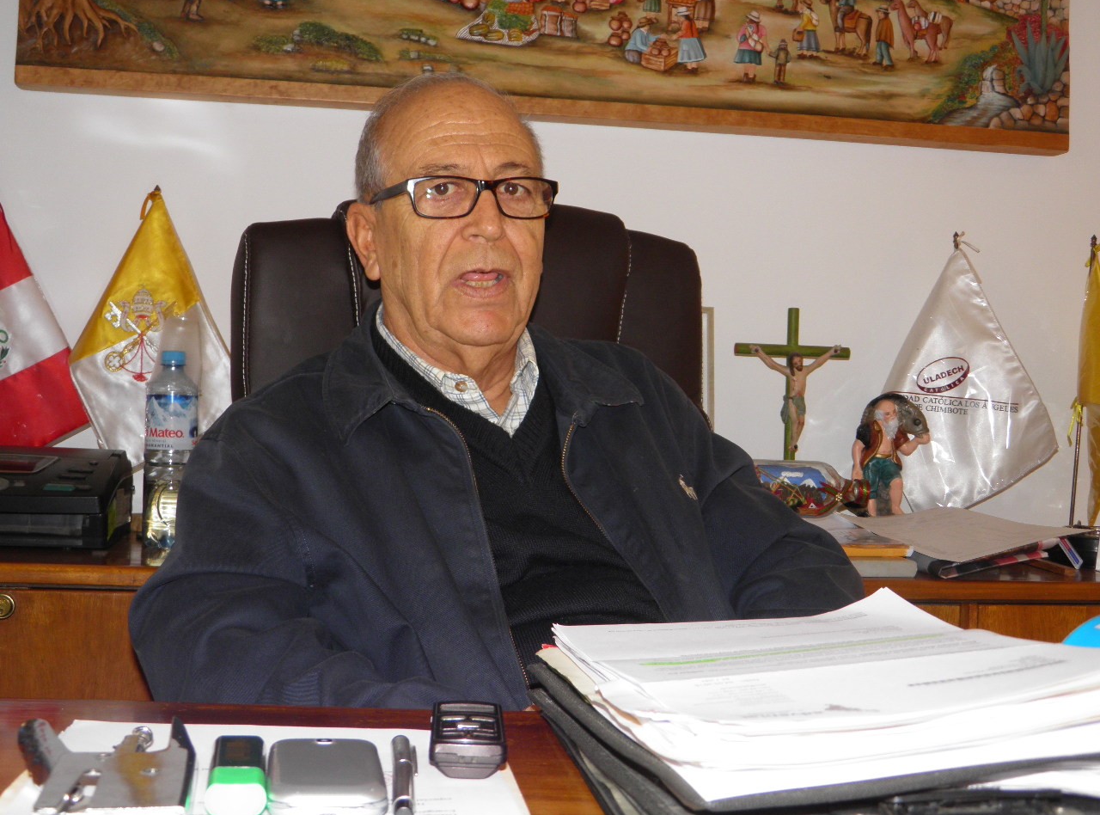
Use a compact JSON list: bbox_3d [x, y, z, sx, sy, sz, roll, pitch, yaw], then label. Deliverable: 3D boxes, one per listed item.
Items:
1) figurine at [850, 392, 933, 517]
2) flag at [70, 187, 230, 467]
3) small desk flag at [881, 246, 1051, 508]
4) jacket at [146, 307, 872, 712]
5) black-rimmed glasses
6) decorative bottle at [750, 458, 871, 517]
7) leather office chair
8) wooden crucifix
[{"bbox_3d":[0.464,0.066,1.900,0.108,0.172,0.085,2,-2,-14],"label":"figurine"},{"bbox_3d":[-0.523,-0.096,1.840,0.220,0.400,0.070,2,-2,-8],"label":"flag"},{"bbox_3d":[0.584,-0.035,1.950,0.250,0.400,0.070,2,-2,-8],"label":"small desk flag"},{"bbox_3d":[-0.050,0.175,1.255,0.650,0.540,0.400,2,-2,-13],"label":"jacket"},{"bbox_3d":[-0.084,-0.177,1.259,0.142,0.043,0.143,-3,1,-23],"label":"black-rimmed glasses"},{"bbox_3d":[0.316,0.110,1.870,0.225,0.078,0.078,2,-2,-8],"label":"decorative bottle"},{"bbox_3d":[-0.035,0.364,1.271,0.640,1.180,0.700,2,-2,-15],"label":"leather office chair"},{"bbox_3d":[0.335,0.013,1.940,0.162,0.295,0.045,2,-2,-8],"label":"wooden crucifix"}]

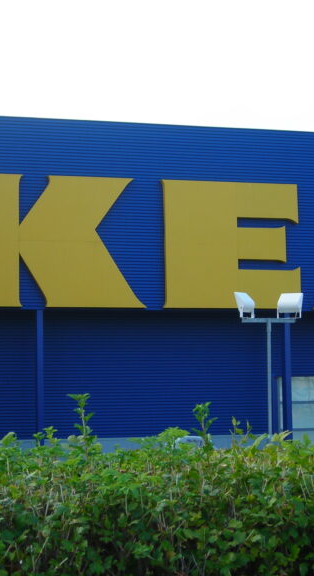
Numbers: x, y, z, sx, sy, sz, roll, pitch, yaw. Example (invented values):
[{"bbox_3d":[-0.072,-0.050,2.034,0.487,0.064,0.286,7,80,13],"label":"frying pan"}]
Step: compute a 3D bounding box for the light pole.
[{"bbox_3d":[2.245,2.323,24.030,1.330,4.500,0.550,1,-4,-16],"label":"light pole"}]

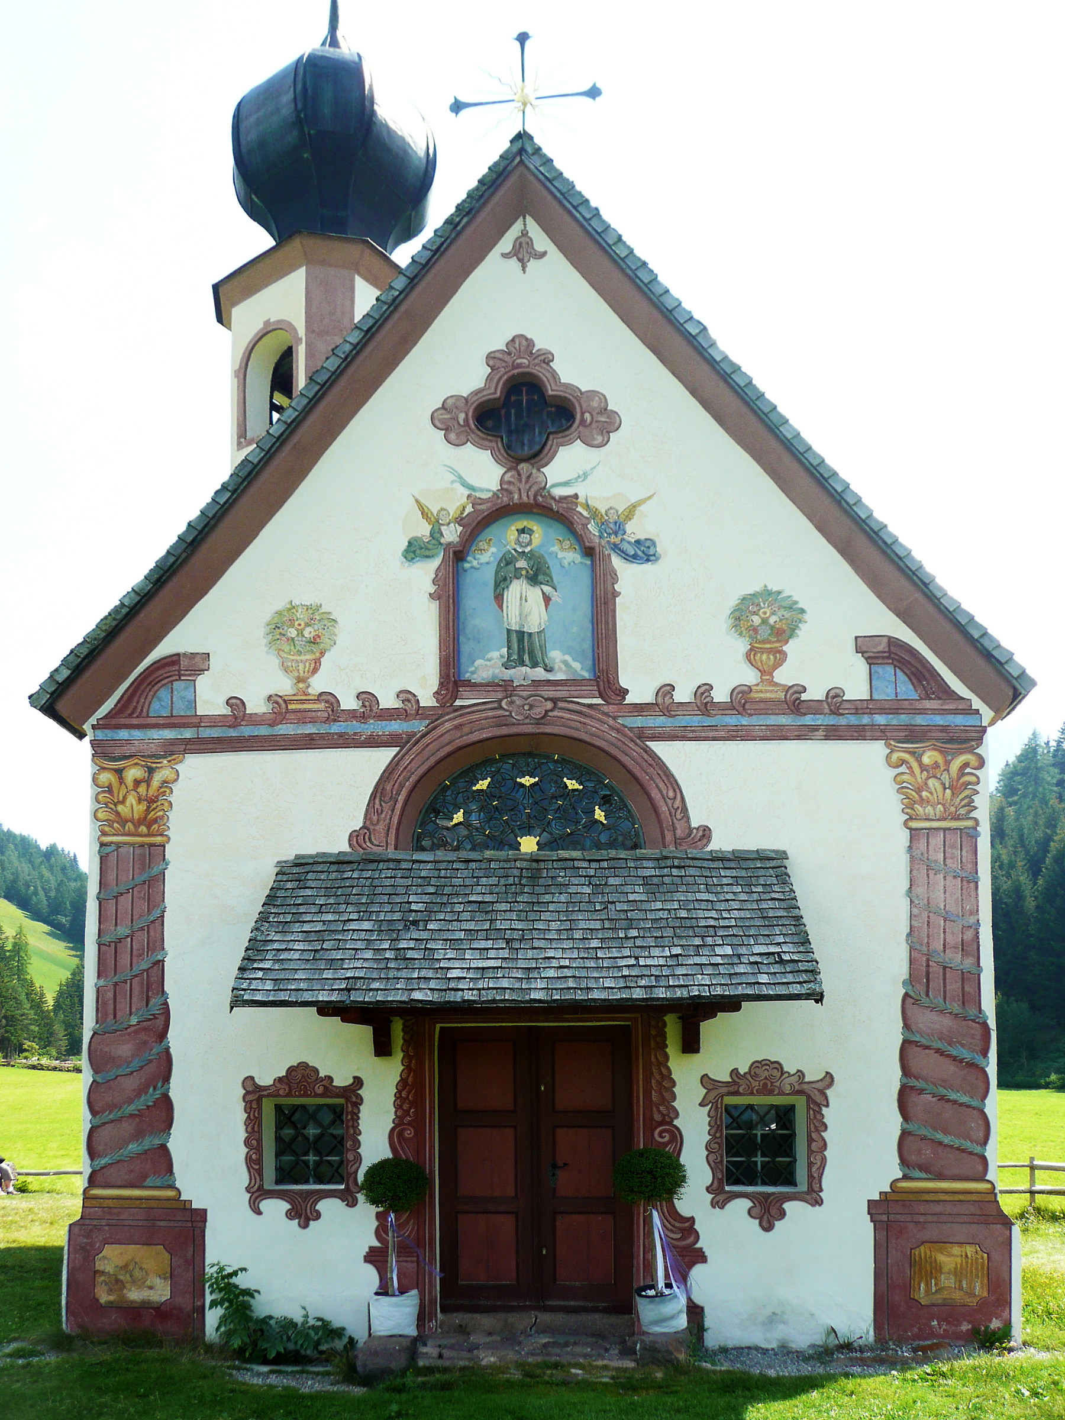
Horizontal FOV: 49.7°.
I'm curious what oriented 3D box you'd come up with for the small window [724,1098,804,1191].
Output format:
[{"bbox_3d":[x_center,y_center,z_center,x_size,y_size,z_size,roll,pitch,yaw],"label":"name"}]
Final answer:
[{"bbox_3d":[1.798,3.421,9.035,0.600,0.690,0.100,-1,-3,2],"label":"small window"}]

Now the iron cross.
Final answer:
[{"bbox_3d":[-0.061,-4.911,8.976,1.190,0.750,0.090,-1,-3,7],"label":"iron cross"}]

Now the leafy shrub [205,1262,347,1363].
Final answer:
[{"bbox_3d":[-1.921,4.511,8.594,1.020,0.660,0.550,-1,-3,2],"label":"leafy shrub"}]

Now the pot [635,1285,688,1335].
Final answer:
[{"bbox_3d":[0.947,4.419,8.450,0.370,0.320,0.370,-1,-3,2],"label":"pot"}]

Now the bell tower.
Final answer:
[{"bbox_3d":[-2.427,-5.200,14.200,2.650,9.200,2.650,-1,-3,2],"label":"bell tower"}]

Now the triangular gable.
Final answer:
[{"bbox_3d":[-0.004,-2.183,8.988,7.500,4.650,0.600,-1,-3,2],"label":"triangular gable"}]

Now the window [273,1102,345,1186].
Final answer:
[{"bbox_3d":[-1.788,3.457,9.143,0.580,0.680,0.100,-1,-3,2],"label":"window"}]

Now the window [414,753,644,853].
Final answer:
[{"bbox_3d":[-0.031,0.792,9.262,1.870,0.900,0.160,-1,-3,2],"label":"window"}]

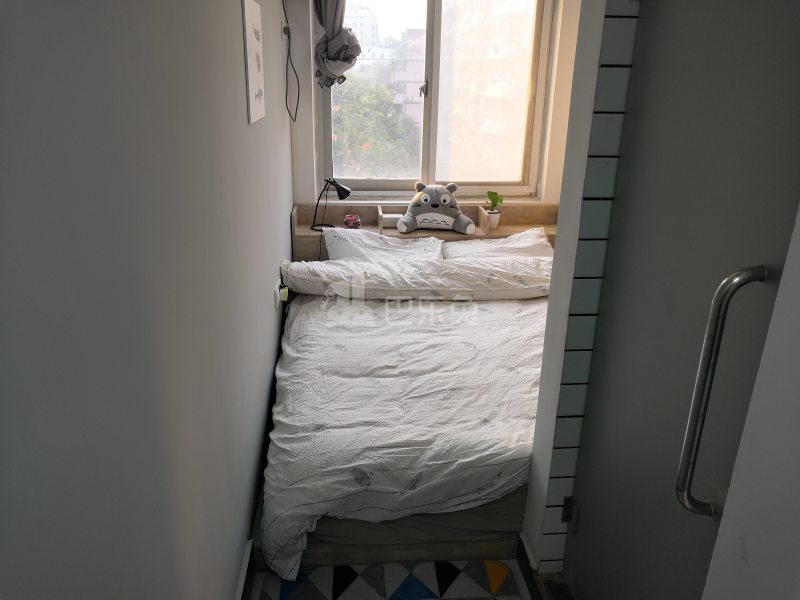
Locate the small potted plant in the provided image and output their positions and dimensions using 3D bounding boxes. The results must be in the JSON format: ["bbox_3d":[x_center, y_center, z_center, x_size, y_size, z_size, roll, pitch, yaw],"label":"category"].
[{"bbox_3d":[0.600,-0.570,3.952,0.108,0.239,0.099,-1,19,-5],"label":"small potted plant"}]

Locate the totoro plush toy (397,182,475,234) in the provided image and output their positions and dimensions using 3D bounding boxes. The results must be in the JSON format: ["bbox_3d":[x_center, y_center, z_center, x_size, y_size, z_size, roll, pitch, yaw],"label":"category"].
[{"bbox_3d":[0.222,-0.570,3.843,0.473,0.297,0.222,2,19,1],"label":"totoro plush toy"}]

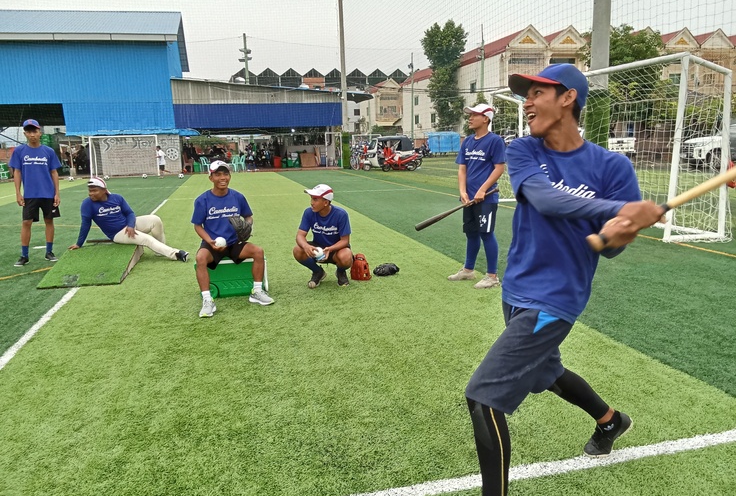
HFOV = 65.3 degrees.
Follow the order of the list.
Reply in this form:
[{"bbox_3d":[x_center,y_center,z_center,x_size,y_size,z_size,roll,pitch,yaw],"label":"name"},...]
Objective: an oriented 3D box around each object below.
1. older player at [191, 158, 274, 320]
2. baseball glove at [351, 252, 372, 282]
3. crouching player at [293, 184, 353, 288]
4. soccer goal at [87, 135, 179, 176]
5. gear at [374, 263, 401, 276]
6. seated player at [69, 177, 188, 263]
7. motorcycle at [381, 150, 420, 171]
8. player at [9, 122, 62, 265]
[{"bbox_3d":[-1.180,-0.149,5.012,0.680,1.250,0.900,-4,11,-14],"label":"older player"},{"bbox_3d":[-0.066,0.180,5.803,0.200,0.270,0.150,-4,11,-14],"label":"baseball glove"},{"bbox_3d":[-0.440,-0.153,5.723,0.580,0.970,0.620,-2,10,-2],"label":"crouching player"},{"bbox_3d":[-11.714,-4.437,27.751,3.100,2.000,1.050,-4,11,-14],"label":"soccer goal"},{"bbox_3d":[0.180,0.210,6.027,0.270,0.120,0.200,-4,11,-14],"label":"gear"},{"bbox_3d":[-2.932,-0.329,6.965,1.420,0.980,0.720,-4,11,-17],"label":"seated player"},{"bbox_3d":[1.531,-4.306,28.096,1.900,1.040,0.680,-4,11,-14],"label":"motorcycle"},{"bbox_3d":[-4.087,-0.687,7.038,0.570,1.710,0.330,-8,12,-31],"label":"player"}]

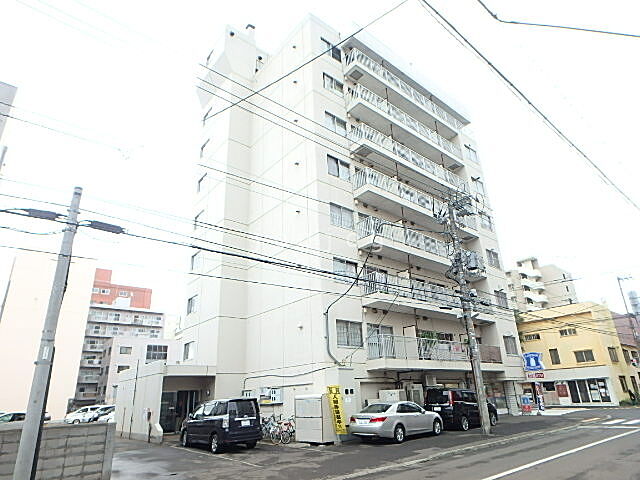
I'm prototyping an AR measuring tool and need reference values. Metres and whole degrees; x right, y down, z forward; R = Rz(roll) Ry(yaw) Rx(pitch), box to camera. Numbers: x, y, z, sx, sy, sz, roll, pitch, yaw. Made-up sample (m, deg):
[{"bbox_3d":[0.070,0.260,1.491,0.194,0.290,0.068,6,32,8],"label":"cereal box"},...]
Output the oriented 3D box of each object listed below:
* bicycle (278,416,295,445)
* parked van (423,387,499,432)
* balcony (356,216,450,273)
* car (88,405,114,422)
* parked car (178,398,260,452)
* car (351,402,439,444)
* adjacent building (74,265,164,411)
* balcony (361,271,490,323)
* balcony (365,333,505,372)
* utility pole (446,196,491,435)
[{"bbox_3d":[-1.371,8.169,16.760,0.550,1.050,1.650,-5,-22,7],"label":"bicycle"},{"bbox_3d":[7.625,8.944,20.644,4.690,1.840,1.720,17,-29,-38],"label":"parked van"},{"bbox_3d":[6.781,0.915,23.993,11.478,1.500,1.054,16,-28,-37],"label":"balcony"},{"bbox_3d":[-19.955,17.244,38.274,4.400,1.600,1.700,16,-28,-37],"label":"car"},{"bbox_3d":[-4.175,7.613,16.147,1.710,1.850,4.630,15,-28,-36],"label":"parked car"},{"bbox_3d":[3.484,7.822,16.899,4.895,1.455,1.800,18,-30,-41],"label":"car"},{"bbox_3d":[-43.876,22.191,84.001,15.500,28.000,12.000,16,-28,-37],"label":"adjacent building"},{"bbox_3d":[6.882,3.722,22.857,11.478,1.500,1.054,16,-28,-37],"label":"balcony"},{"bbox_3d":[6.984,6.530,21.722,11.478,1.500,1.054,16,-28,-37],"label":"balcony"},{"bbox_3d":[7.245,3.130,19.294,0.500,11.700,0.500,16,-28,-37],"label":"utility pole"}]

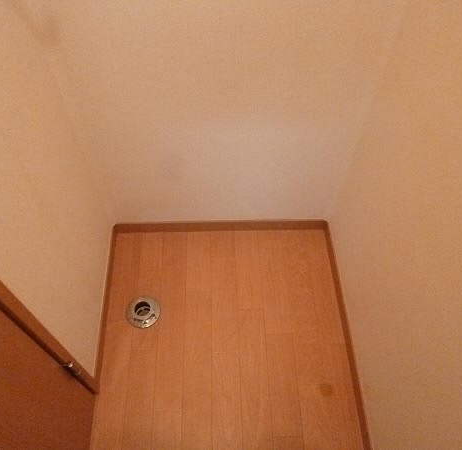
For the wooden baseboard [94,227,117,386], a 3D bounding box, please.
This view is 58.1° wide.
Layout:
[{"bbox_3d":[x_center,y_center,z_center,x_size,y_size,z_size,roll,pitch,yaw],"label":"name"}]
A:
[{"bbox_3d":[-0.370,0.215,1.225,0.011,0.058,0.482,-2,57,-4],"label":"wooden baseboard"}]

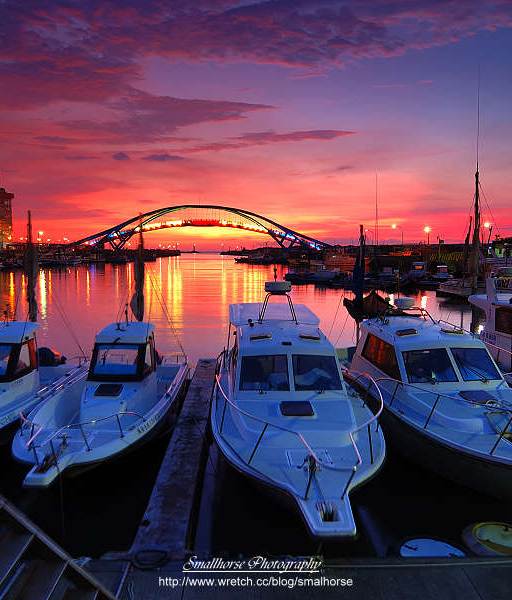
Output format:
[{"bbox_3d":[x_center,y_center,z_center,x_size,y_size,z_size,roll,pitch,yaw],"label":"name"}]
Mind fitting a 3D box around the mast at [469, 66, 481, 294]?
[{"bbox_3d":[17.200,-9.143,35.236,0.700,17.200,0.700,0,6,0],"label":"mast"}]

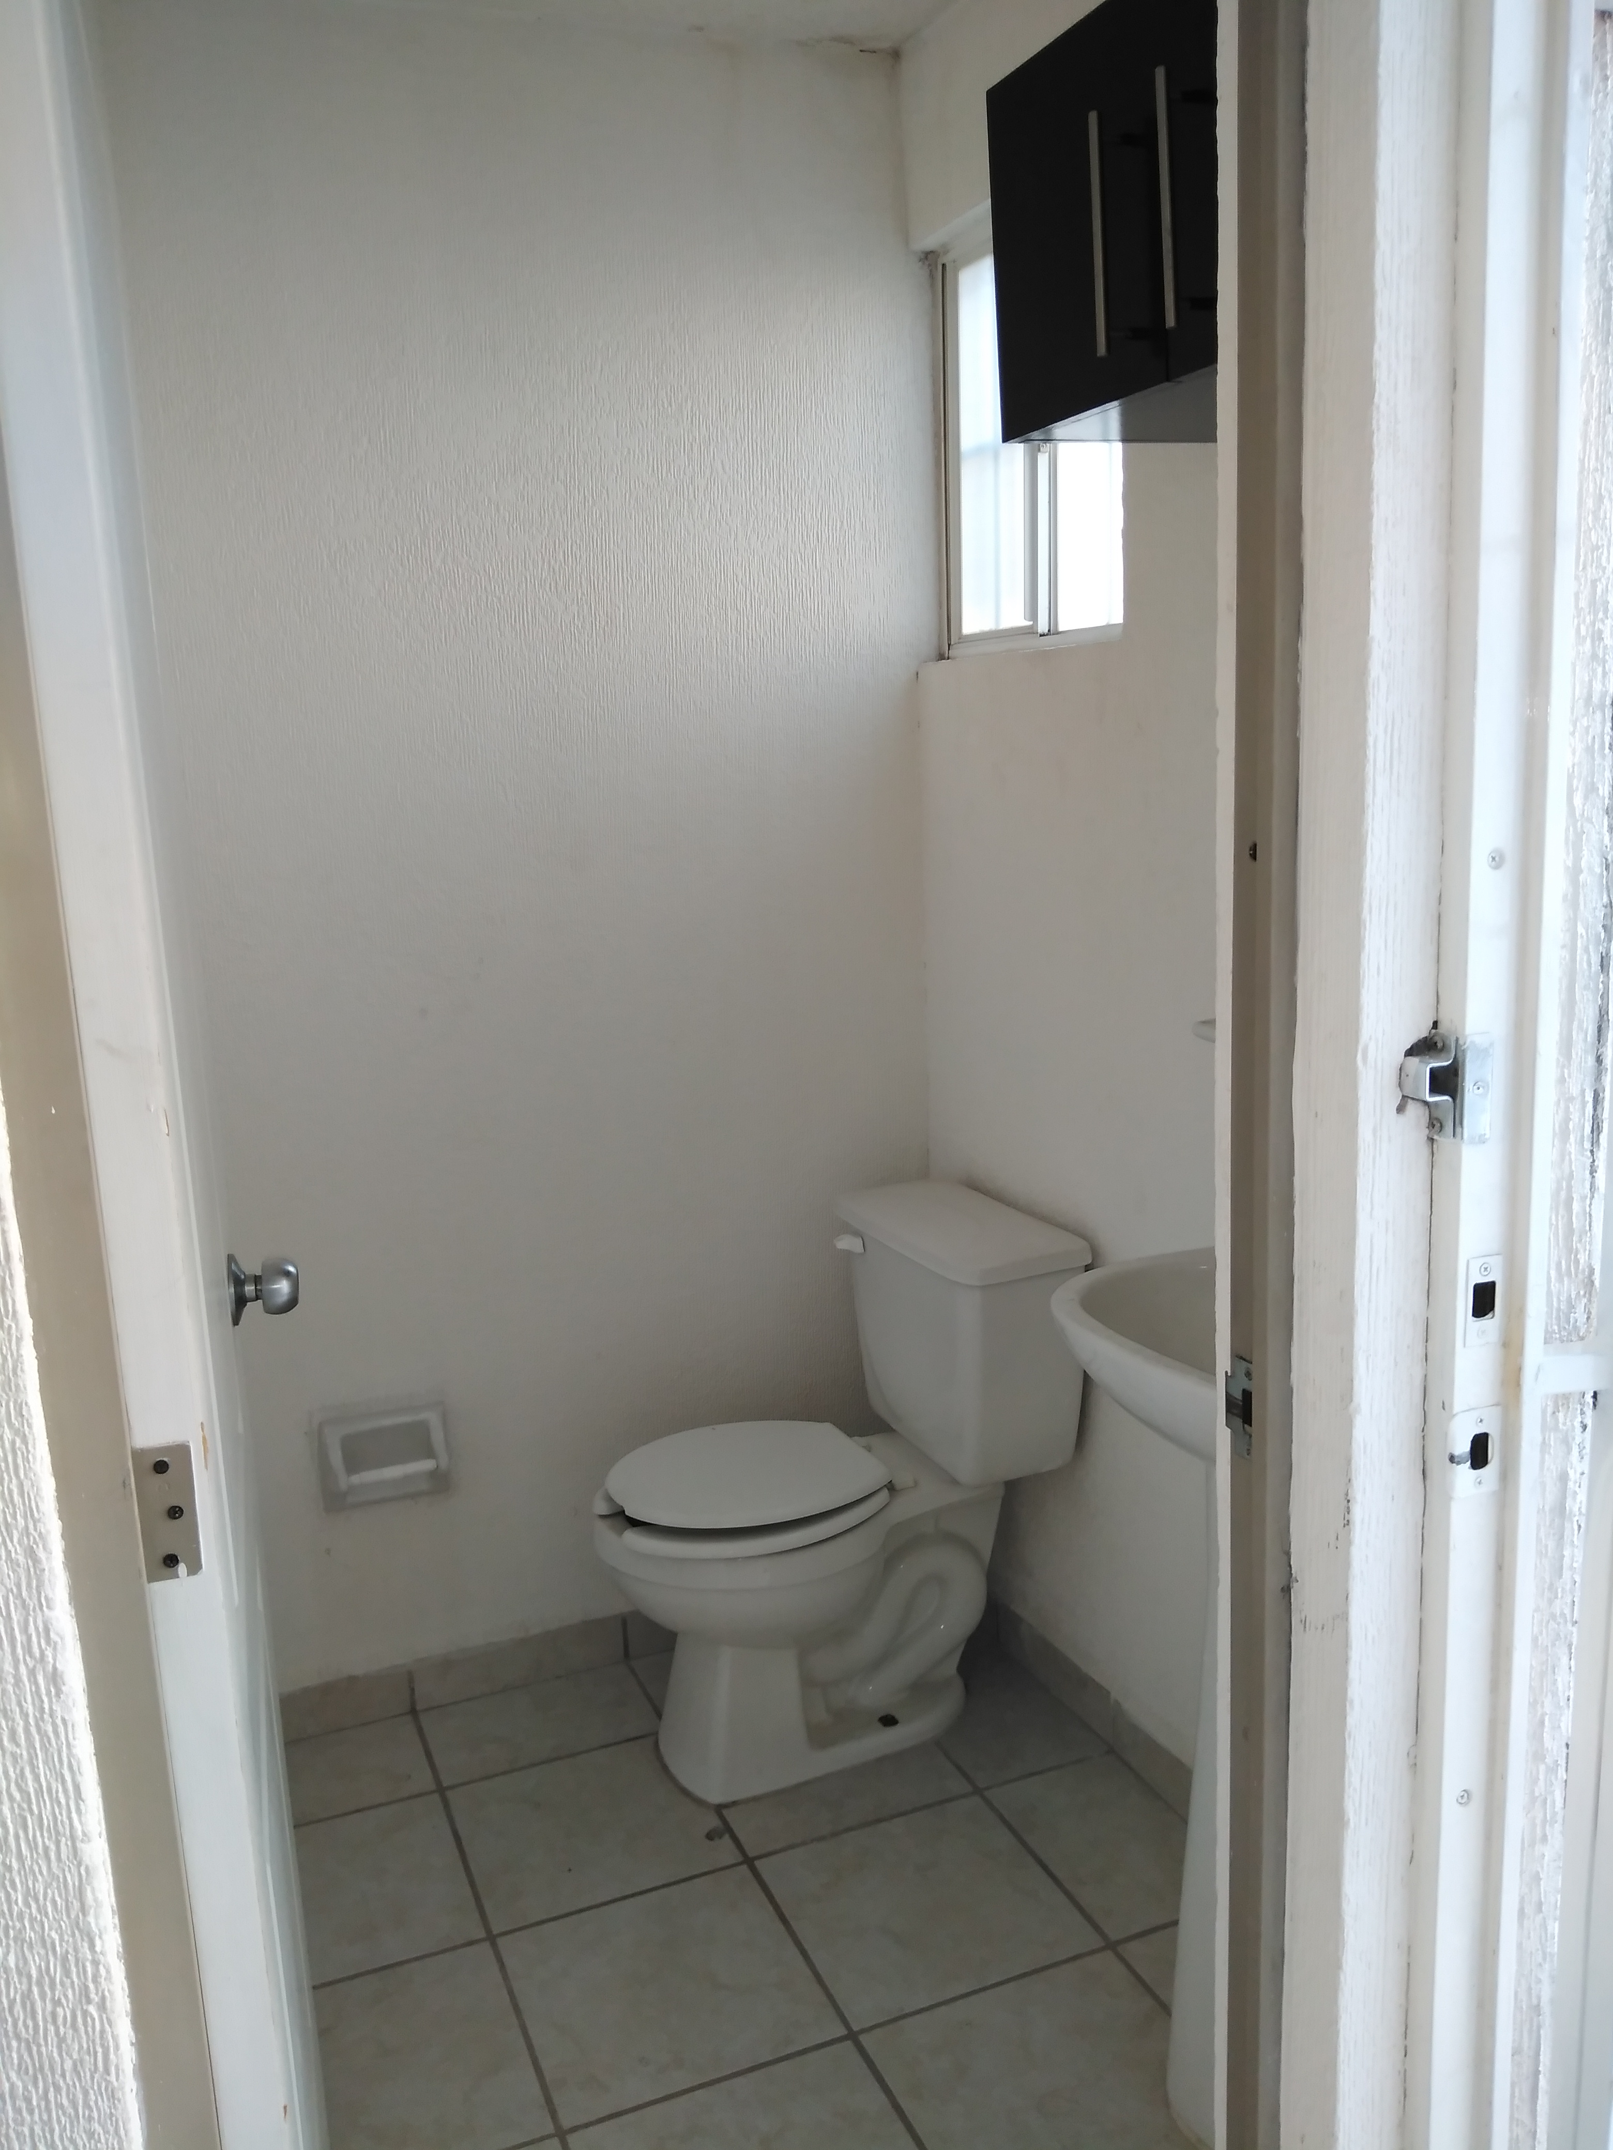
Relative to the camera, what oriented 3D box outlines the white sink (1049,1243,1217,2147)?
[{"bbox_3d":[0.475,0.647,1.614,0.375,0.830,0.508,-6,10,-22],"label":"white sink"}]

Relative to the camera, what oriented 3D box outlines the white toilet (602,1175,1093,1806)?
[{"bbox_3d":[0.024,0.597,2.295,0.656,0.744,0.425,-6,10,-22],"label":"white toilet"}]

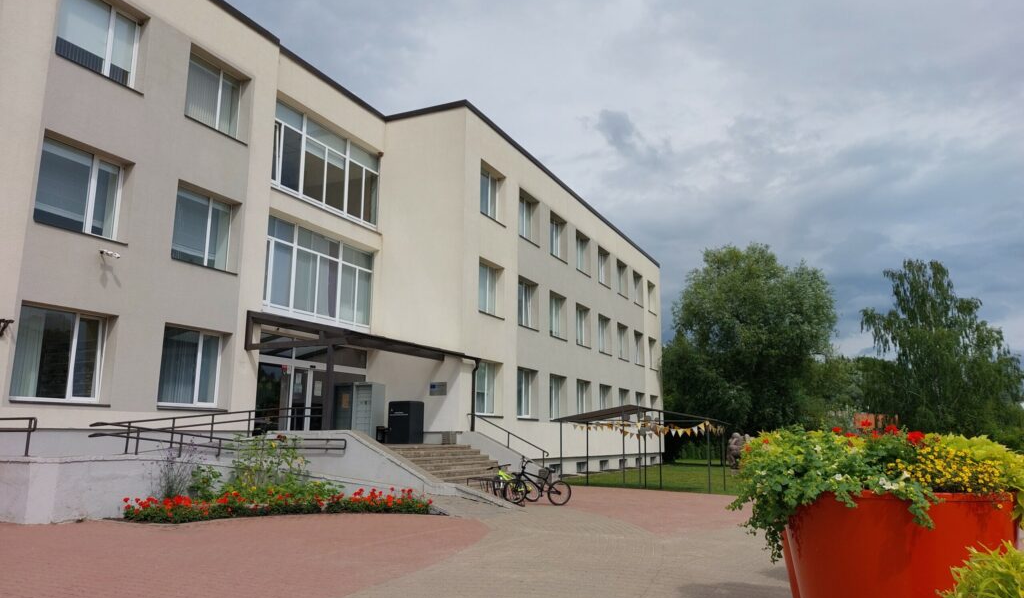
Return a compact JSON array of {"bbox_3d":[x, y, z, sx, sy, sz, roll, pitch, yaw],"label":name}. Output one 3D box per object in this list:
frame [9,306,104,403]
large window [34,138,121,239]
[{"bbox_3d":[-8.639,1.063,13.430,0.200,1.720,1.870,-5,-12,25],"label":"frame"},{"bbox_3d":[-8.621,-2.130,14.027,0.200,1.720,1.870,-5,-12,25],"label":"large window"}]

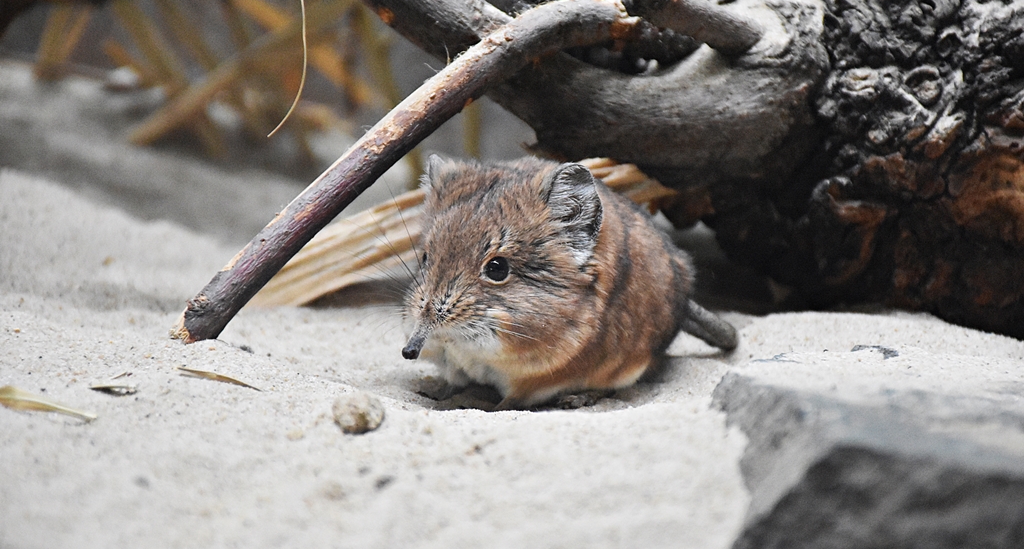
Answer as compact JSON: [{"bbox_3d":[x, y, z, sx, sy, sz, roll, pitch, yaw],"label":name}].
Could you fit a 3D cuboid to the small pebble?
[{"bbox_3d":[-0.035,0.031,1.248,0.012,0.009,0.011,0,14,0],"label":"small pebble"}]

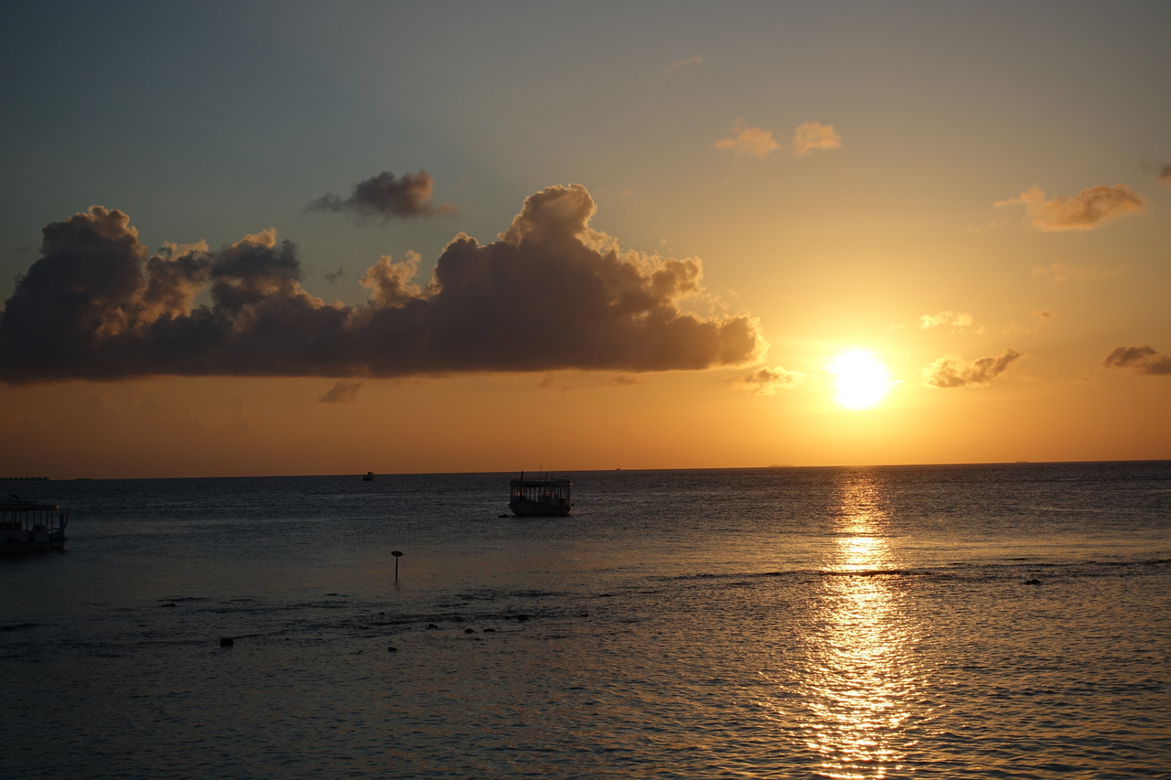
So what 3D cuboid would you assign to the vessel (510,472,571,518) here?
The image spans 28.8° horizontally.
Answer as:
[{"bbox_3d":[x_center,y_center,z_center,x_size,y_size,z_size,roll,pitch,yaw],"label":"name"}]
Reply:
[{"bbox_3d":[-4.153,9.628,211.000,3.600,4.100,12.000,-2,-2,15],"label":"vessel"}]

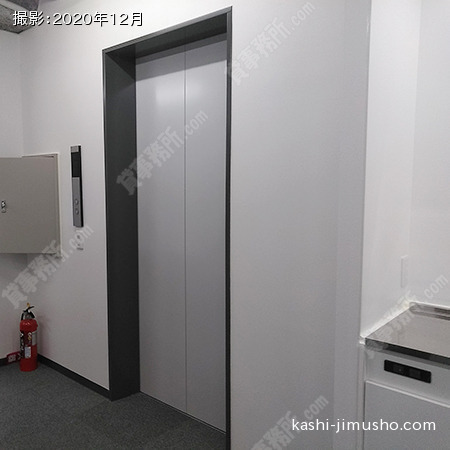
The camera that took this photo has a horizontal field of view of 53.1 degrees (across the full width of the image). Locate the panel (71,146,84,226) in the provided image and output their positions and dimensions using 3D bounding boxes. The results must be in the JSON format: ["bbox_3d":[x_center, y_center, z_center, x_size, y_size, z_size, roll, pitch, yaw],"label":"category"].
[{"bbox_3d":[-0.935,-0.241,2.858,0.088,0.506,0.020,4,7,41],"label":"panel"}]

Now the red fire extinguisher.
[{"bbox_3d":[-1.413,0.798,3.251,0.137,0.482,0.145,-2,5,-24],"label":"red fire extinguisher"}]

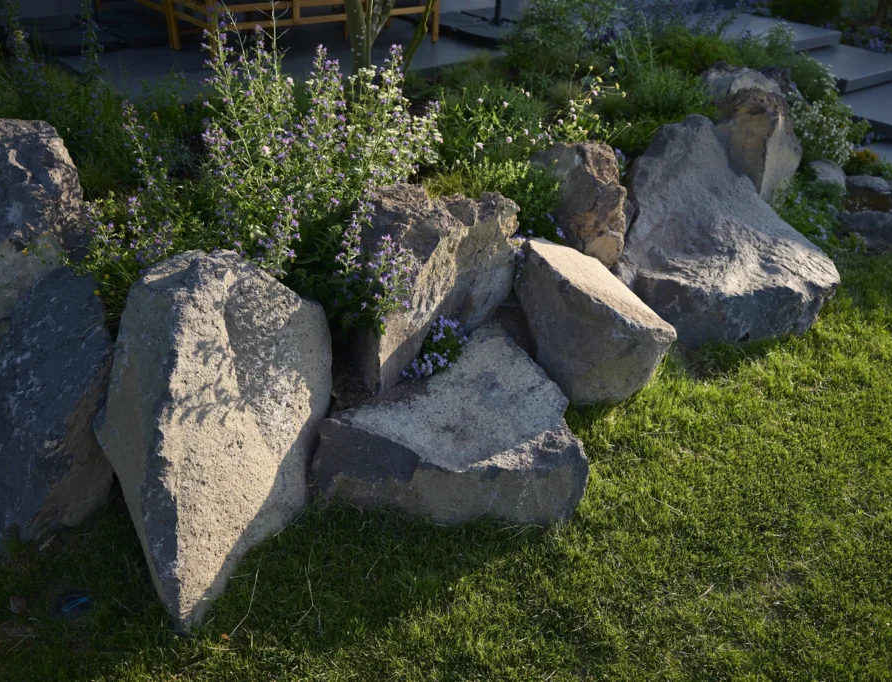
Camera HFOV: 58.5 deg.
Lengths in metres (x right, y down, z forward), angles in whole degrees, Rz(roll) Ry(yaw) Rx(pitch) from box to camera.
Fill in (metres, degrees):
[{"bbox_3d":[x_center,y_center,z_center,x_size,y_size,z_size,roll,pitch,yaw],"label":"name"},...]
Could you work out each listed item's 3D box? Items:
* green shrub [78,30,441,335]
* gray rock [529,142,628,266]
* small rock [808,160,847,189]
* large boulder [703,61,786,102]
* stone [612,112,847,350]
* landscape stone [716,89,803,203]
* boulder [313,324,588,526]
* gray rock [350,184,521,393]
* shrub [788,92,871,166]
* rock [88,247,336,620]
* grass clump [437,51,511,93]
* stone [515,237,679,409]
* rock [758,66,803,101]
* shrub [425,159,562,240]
[{"bbox_3d":[-0.505,-0.445,2.414,1.000,0.860,0.800,2,32,0],"label":"green shrub"},{"bbox_3d":[0.518,-0.491,2.997,0.360,0.460,0.360,-9,33,-17],"label":"gray rock"},{"bbox_3d":[2.098,-0.916,4.372,0.220,0.160,0.210,14,35,20],"label":"small rock"},{"bbox_3d":[1.657,-1.342,4.402,0.500,0.360,0.420,11,34,15],"label":"large boulder"},{"bbox_3d":[1.130,-0.516,3.381,0.900,0.670,0.920,1,33,0],"label":"stone"},{"bbox_3d":[1.599,-0.979,4.018,0.430,0.530,0.400,12,34,17],"label":"landscape stone"},{"bbox_3d":[0.026,0.211,2.542,0.800,0.310,0.700,1,33,0],"label":"boulder"},{"bbox_3d":[-0.013,-0.197,2.649,0.580,0.560,0.400,-22,39,-33],"label":"gray rock"},{"bbox_3d":[2.214,-1.227,4.528,0.470,0.400,0.400,14,35,20],"label":"shrub"},{"bbox_3d":[-0.552,0.178,1.905,0.530,0.730,0.620,2,32,0],"label":"rock"},{"bbox_3d":[0.191,-1.872,5.539,0.480,0.240,0.420,3,32,1],"label":"grass clump"},{"bbox_3d":[0.493,-0.087,2.624,0.520,0.480,0.400,-6,32,-13],"label":"stone"},{"bbox_3d":[1.776,-1.269,4.171,0.280,0.260,0.260,2,32,0],"label":"rock"},{"bbox_3d":[0.198,-0.503,2.950,0.500,0.280,0.360,2,32,0],"label":"shrub"}]

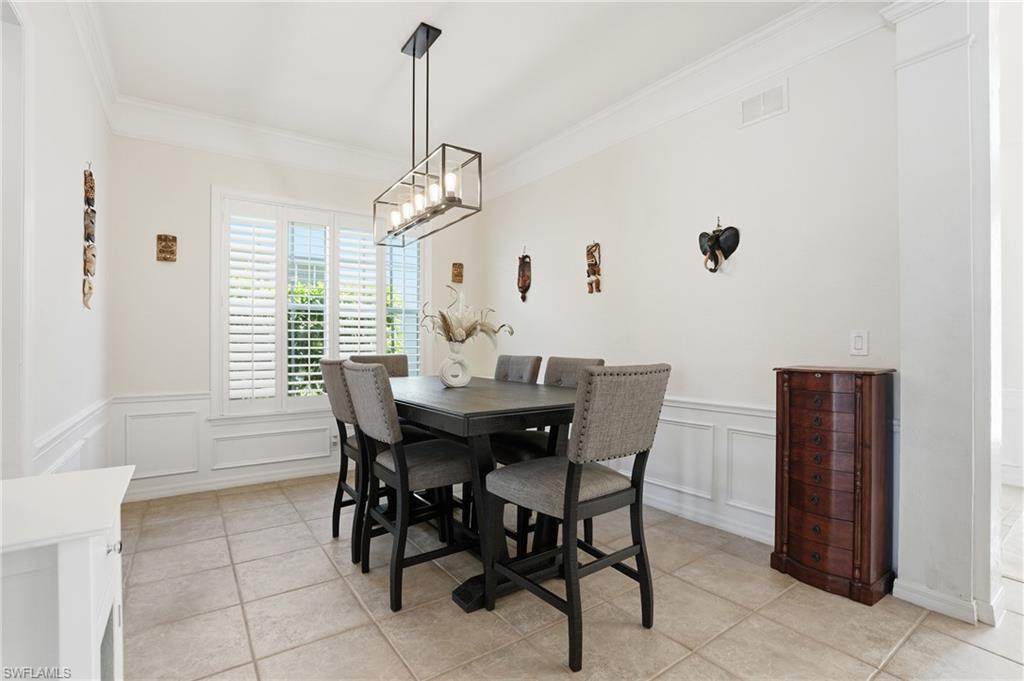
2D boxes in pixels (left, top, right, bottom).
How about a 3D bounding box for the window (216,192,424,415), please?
[{"bbox_3d":[-1.650,-0.286,4.199,1.812,1.784,0.100,1,-1,-36],"label":"window"}]

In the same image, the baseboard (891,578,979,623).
[{"bbox_3d":[1.879,1.148,2.028,0.020,0.100,0.274,1,-1,-36],"label":"baseboard"}]

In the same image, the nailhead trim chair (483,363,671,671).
[{"bbox_3d":[0.267,0.645,1.936,0.510,1.075,0.610,1,-1,-35],"label":"nailhead trim chair"}]

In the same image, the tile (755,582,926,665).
[{"bbox_3d":[1.376,1.188,1.938,0.450,0.010,0.450,1,-1,-35],"label":"tile"}]

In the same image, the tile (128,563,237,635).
[{"bbox_3d":[-1.528,1.188,2.100,0.450,0.012,0.450,1,-1,-36],"label":"tile"}]

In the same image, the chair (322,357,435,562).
[{"bbox_3d":[-0.771,0.657,2.738,0.610,1.075,0.510,1,-1,-35],"label":"chair"}]

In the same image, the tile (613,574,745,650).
[{"bbox_3d":[0.747,1.198,2.046,0.450,0.012,0.450,1,-1,-36],"label":"tile"}]

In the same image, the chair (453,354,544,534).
[{"bbox_3d":[-0.163,0.663,3.177,0.610,1.075,0.510,1,-1,-35],"label":"chair"}]

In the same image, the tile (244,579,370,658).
[{"bbox_3d":[-0.894,1.189,1.982,0.450,0.012,0.450,1,-1,-36],"label":"tile"}]

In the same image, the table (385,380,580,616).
[{"bbox_3d":[-0.309,0.737,2.673,1.040,0.914,1.910,1,-1,-35],"label":"table"}]

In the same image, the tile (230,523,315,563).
[{"bbox_3d":[-1.423,1.199,2.716,0.450,0.010,0.450,1,-1,-35],"label":"tile"}]

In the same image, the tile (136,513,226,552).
[{"bbox_3d":[-2.049,1.201,2.837,0.450,0.010,0.450,1,-1,-35],"label":"tile"}]

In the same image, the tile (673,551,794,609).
[{"bbox_3d":[1.119,1.203,2.310,0.450,0.012,0.450,1,-1,-36],"label":"tile"}]

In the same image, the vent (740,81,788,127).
[{"bbox_3d":[1.475,-1.388,2.678,0.015,0.192,0.285,1,-1,-35],"label":"vent"}]

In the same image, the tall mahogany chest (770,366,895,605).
[{"bbox_3d":[1.585,0.668,2.282,0.300,1.040,0.445,1,-1,-35],"label":"tall mahogany chest"}]

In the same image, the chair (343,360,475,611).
[{"bbox_3d":[-0.459,0.650,2.291,0.610,1.075,0.510,1,-1,-35],"label":"chair"}]

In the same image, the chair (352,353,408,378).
[{"bbox_3d":[-0.934,0.661,3.550,0.480,1.080,0.610,1,-1,-36],"label":"chair"}]

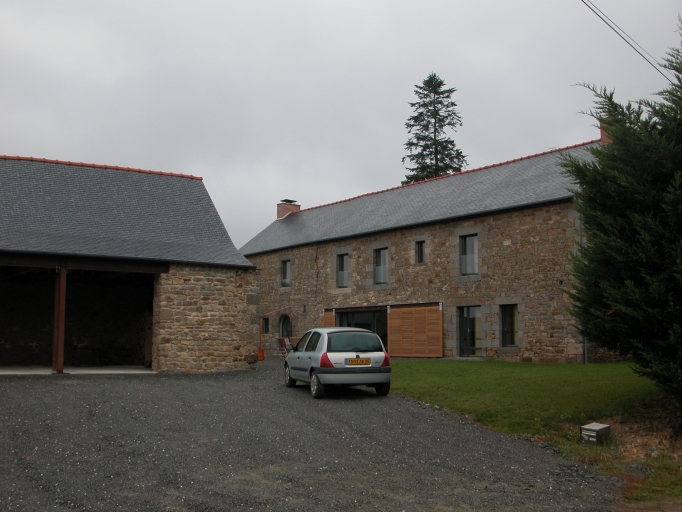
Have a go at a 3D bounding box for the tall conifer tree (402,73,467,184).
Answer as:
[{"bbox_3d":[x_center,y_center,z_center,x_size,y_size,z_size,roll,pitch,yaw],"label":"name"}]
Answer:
[{"bbox_3d":[6.705,-3.488,50.000,6.300,20.210,6.300,0,-6,0],"label":"tall conifer tree"}]

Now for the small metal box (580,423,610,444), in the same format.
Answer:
[{"bbox_3d":[3.885,2.733,10.497,0.390,0.270,0.265,1,-2,-41],"label":"small metal box"}]

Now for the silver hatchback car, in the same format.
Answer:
[{"bbox_3d":[-0.204,2.315,15.520,1.650,1.420,3.770,1,-6,-17],"label":"silver hatchback car"}]

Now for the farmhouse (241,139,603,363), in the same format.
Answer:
[{"bbox_3d":[3.836,0.421,36.851,8.090,9.500,24.615,5,-8,-39],"label":"farmhouse"}]

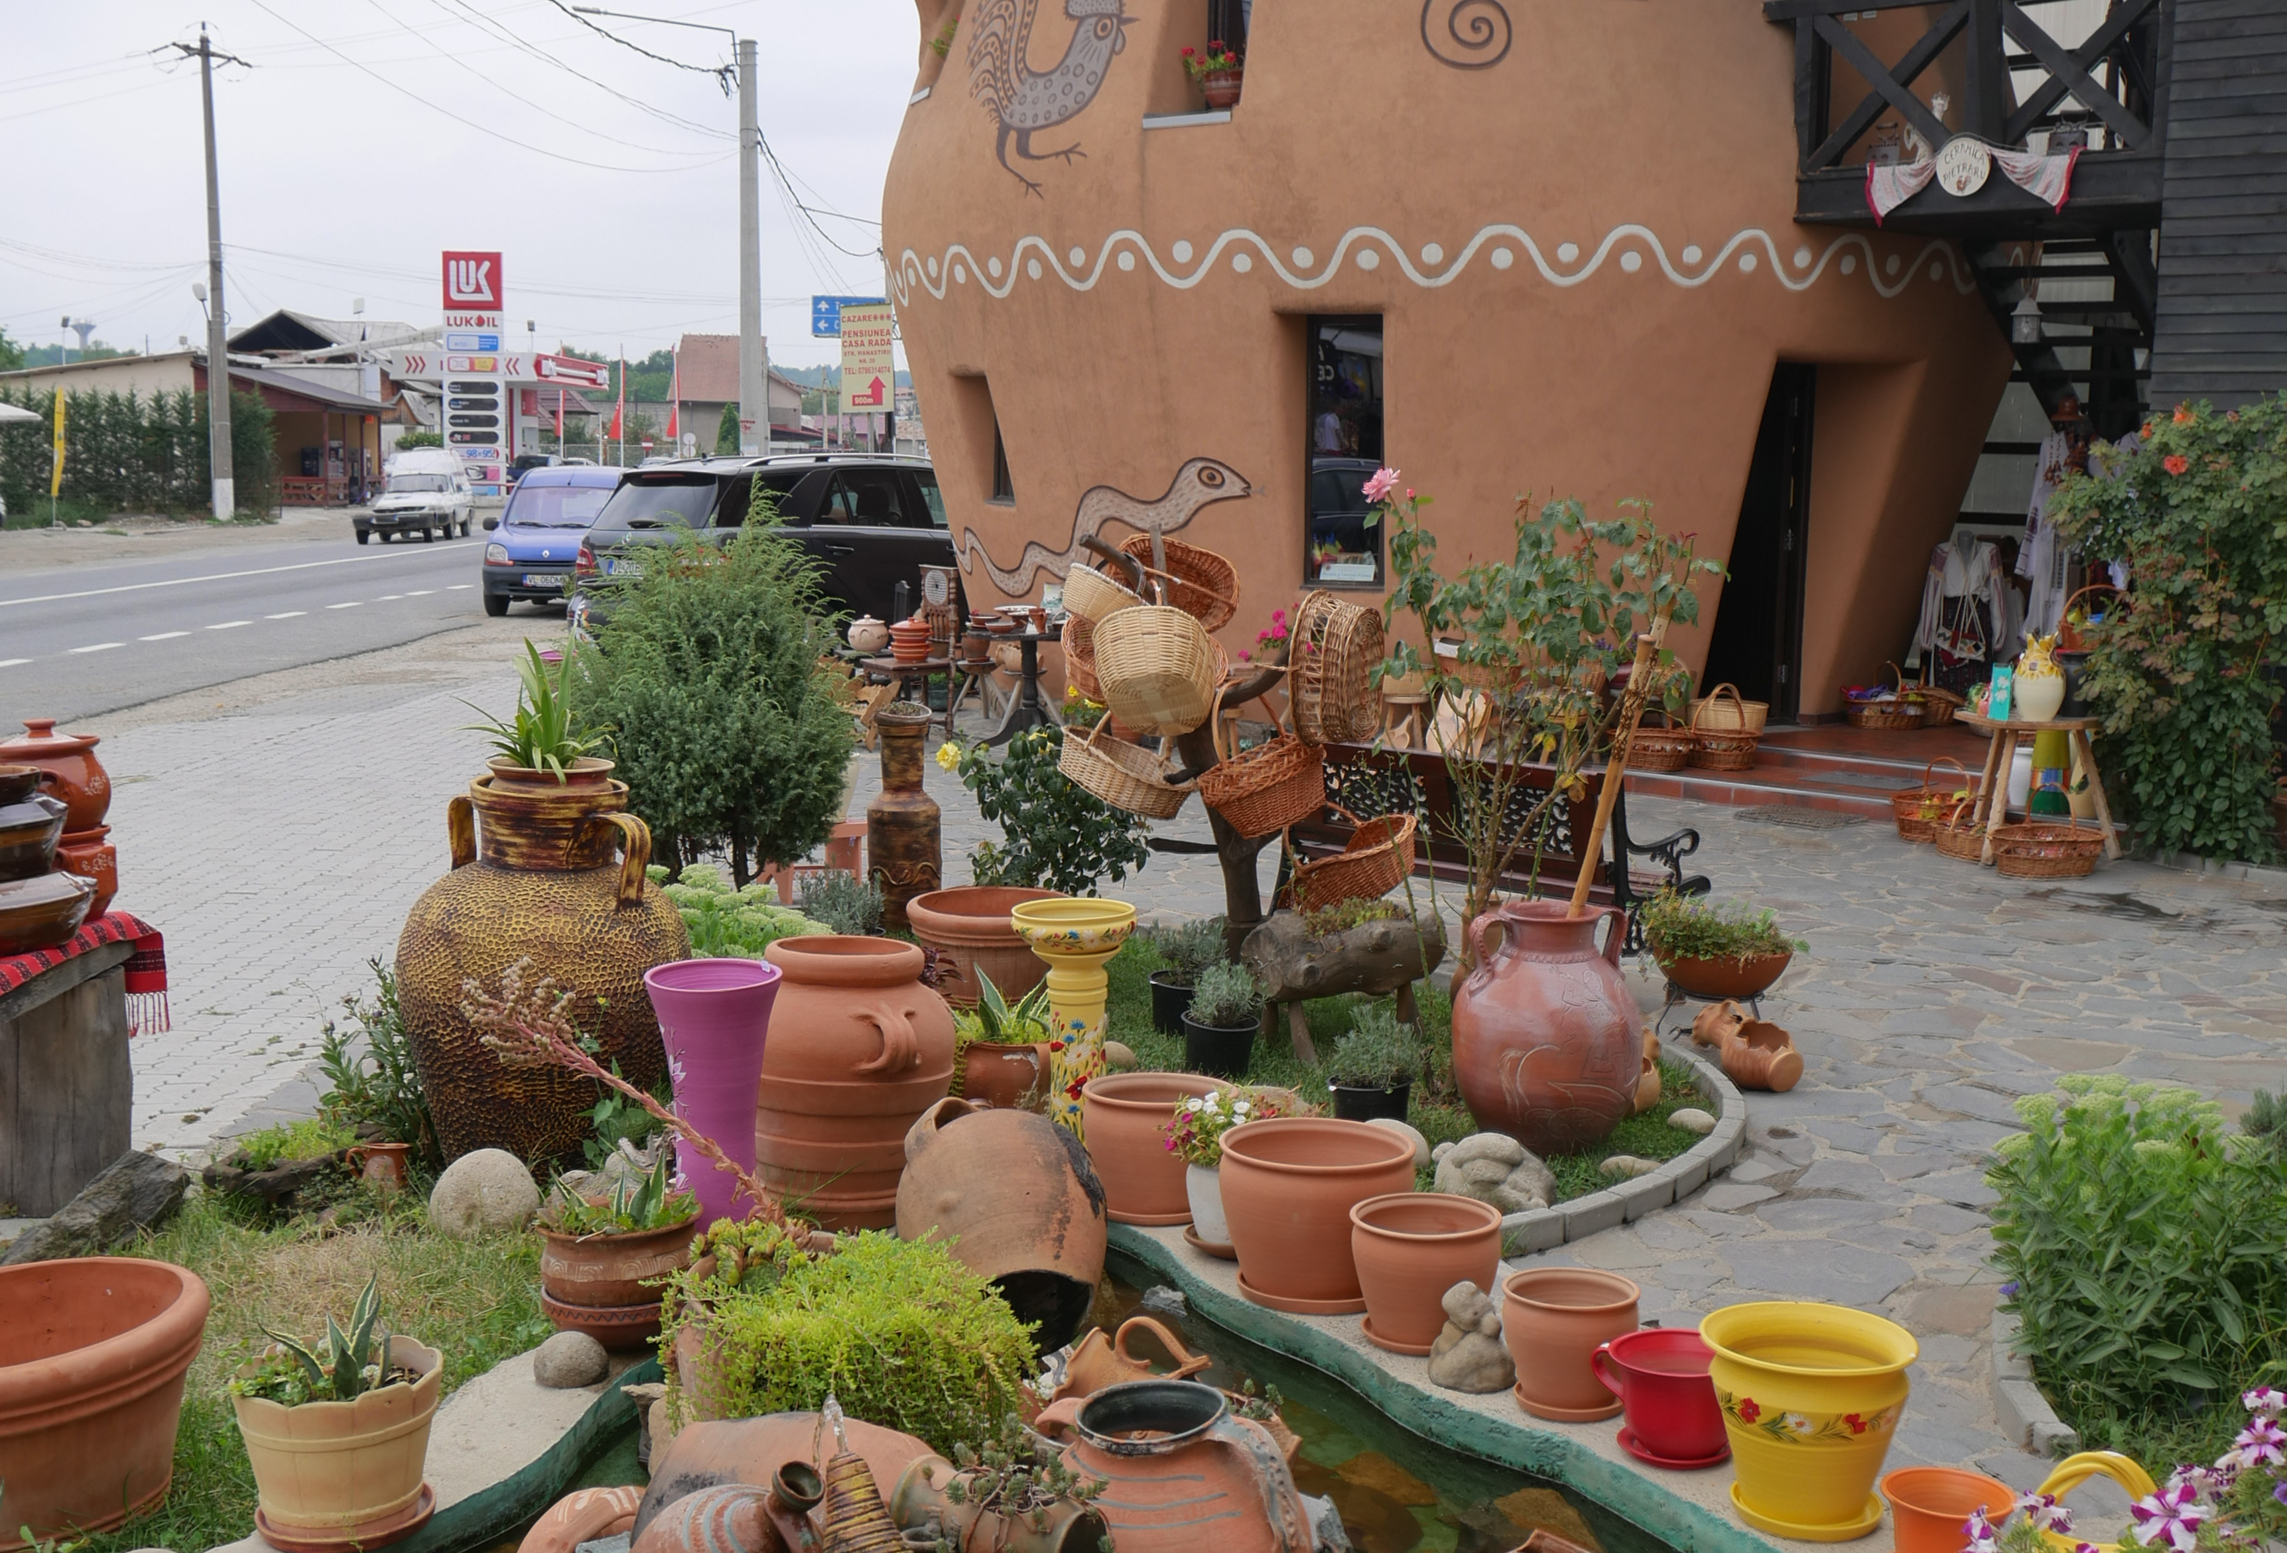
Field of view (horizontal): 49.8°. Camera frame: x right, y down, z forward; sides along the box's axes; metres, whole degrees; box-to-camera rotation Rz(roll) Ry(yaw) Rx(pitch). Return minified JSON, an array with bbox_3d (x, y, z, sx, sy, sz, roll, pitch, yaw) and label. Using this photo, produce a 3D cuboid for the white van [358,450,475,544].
[{"bbox_3d":[-15.508,-5.956,52.500,1.700,1.930,4.400,0,7,-3],"label":"white van"}]

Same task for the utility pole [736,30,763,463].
[{"bbox_3d":[-5.630,-6.576,35.484,0.400,7.836,0.350,1,7,0],"label":"utility pole"}]

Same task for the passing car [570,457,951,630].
[{"bbox_3d":[-2.931,-1.999,23.397,1.900,1.800,4.750,5,8,37],"label":"passing car"}]

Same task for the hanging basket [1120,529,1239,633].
[{"bbox_3d":[0.109,-0.575,7.289,0.340,0.250,0.250,21,13,8],"label":"hanging basket"}]

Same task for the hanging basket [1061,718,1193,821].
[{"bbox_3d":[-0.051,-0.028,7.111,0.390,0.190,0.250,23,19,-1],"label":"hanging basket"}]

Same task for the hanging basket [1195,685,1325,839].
[{"bbox_3d":[0.352,-0.048,7.600,0.430,0.460,0.310,-8,9,42],"label":"hanging basket"}]

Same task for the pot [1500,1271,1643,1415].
[{"bbox_3d":[0.746,0.999,4.313,0.237,0.200,0.237,0,7,0],"label":"pot"}]

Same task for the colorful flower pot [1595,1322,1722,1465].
[{"bbox_3d":[0.886,1.050,4.149,0.250,0.172,0.225,1,7,0],"label":"colorful flower pot"}]

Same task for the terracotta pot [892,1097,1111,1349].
[{"bbox_3d":[-0.277,0.865,4.780,0.410,0.410,0.430,-15,42,-7],"label":"terracotta pot"}]

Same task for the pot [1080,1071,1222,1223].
[{"bbox_3d":[0.034,0.825,5.494,0.335,0.280,0.335,1,7,0],"label":"pot"}]

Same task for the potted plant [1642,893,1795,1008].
[{"bbox_3d":[1.703,0.504,7.306,0.440,0.295,0.400,1,7,0],"label":"potted plant"}]

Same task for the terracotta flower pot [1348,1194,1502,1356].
[{"bbox_3d":[0.535,0.947,4.689,0.286,0.240,0.286,1,7,0],"label":"terracotta flower pot"}]

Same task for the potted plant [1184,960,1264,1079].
[{"bbox_3d":[0.215,0.648,6.605,0.215,0.299,0.215,1,7,2],"label":"potted plant"}]

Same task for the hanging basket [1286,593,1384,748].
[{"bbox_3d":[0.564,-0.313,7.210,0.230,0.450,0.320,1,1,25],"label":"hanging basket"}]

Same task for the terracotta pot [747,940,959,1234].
[{"bbox_3d":[-0.638,0.665,5.398,0.470,0.585,0.510,1,7,0],"label":"terracotta pot"}]

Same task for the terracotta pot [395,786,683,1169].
[{"bbox_3d":[-1.393,0.455,5.704,0.640,0.836,0.640,0,7,0],"label":"terracotta pot"}]

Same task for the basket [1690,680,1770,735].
[{"bbox_3d":[3.342,-0.387,14.046,0.455,0.300,0.300,1,7,0],"label":"basket"}]

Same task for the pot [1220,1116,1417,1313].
[{"bbox_3d":[0.345,0.876,4.892,0.387,0.299,0.387,0,7,0],"label":"pot"}]

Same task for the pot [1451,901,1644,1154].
[{"bbox_3d":[0.977,0.600,5.950,0.460,0.590,0.450,1,7,6],"label":"pot"}]

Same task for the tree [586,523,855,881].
[{"bbox_3d":[-1.586,-0.212,9.239,1.020,1.469,1.000,-1,7,-10],"label":"tree"}]

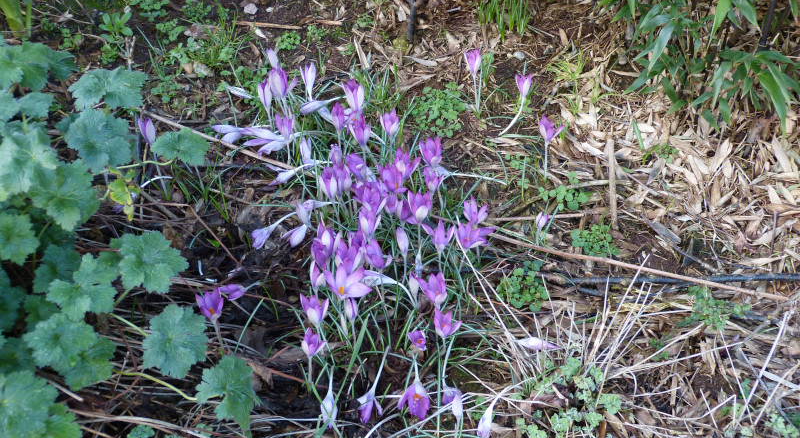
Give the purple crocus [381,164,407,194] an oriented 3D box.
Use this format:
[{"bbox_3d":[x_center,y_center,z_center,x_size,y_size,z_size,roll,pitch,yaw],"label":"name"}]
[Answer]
[{"bbox_3d":[-0.009,-0.057,1.293,0.036,0.044,0.036,0,51,0],"label":"purple crocus"}]

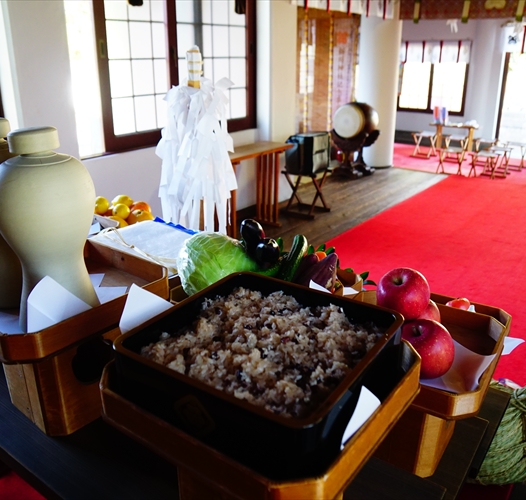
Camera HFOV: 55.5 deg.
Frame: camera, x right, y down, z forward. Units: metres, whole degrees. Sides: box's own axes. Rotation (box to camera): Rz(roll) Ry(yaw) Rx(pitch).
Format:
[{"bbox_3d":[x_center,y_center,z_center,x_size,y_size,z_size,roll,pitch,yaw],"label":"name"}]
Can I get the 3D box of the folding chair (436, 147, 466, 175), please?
[{"bbox_3d":[3.103,-1.407,8.131,0.410,0.430,0.420,15,26,34],"label":"folding chair"}]

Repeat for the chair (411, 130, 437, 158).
[{"bbox_3d":[3.145,-2.025,9.723,0.410,0.430,0.420,15,26,34],"label":"chair"}]

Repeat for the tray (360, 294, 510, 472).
[{"bbox_3d":[0.283,0.275,1.007,0.300,0.246,0.300,14,25,31],"label":"tray"}]

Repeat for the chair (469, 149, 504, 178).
[{"bbox_3d":[3.501,-1.285,7.818,0.410,0.430,0.420,15,26,34],"label":"chair"}]

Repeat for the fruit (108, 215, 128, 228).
[{"bbox_3d":[-0.562,-0.098,1.930,0.087,0.080,0.087,15,26,34],"label":"fruit"}]

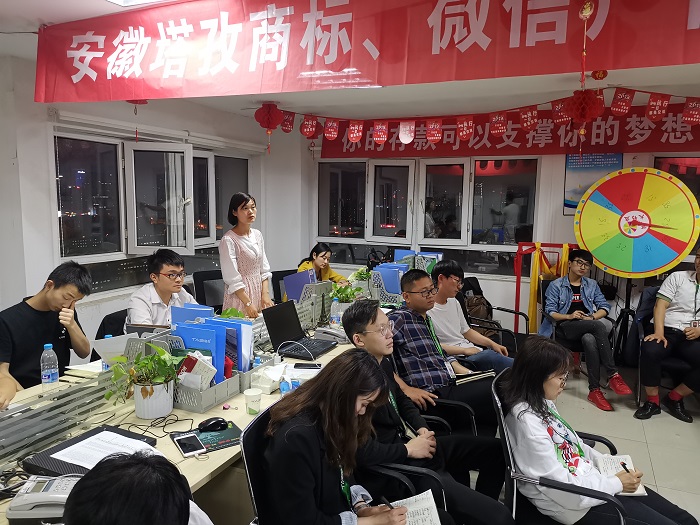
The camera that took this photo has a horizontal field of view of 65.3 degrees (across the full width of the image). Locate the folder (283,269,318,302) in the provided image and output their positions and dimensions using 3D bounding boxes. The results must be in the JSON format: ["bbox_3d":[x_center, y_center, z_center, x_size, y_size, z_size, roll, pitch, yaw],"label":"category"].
[{"bbox_3d":[-0.309,0.235,3.789,0.220,0.310,0.090,-12,1,26],"label":"folder"}]

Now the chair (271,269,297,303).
[{"bbox_3d":[-0.353,0.560,4.773,0.600,0.960,0.600,4,7,22],"label":"chair"}]

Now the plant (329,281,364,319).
[{"bbox_3d":[-0.021,0.274,3.834,0.225,0.270,0.225,1,7,0],"label":"plant"}]

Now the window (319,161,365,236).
[{"bbox_3d":[-0.103,-0.744,6.543,0.622,0.889,0.060,4,8,25],"label":"window"}]

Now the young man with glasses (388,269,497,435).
[{"bbox_3d":[0.570,0.666,2.960,0.800,1.235,0.540,4,8,25],"label":"young man with glasses"}]

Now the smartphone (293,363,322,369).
[{"bbox_3d":[-0.211,0.528,2.768,0.145,0.009,0.071,1,7,1],"label":"smartphone"}]

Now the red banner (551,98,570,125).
[{"bbox_3d":[1.525,-1.085,3.938,0.145,0.197,0.010,-6,3,26],"label":"red banner"}]

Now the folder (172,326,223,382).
[{"bbox_3d":[-0.640,0.417,2.277,0.235,0.310,0.050,4,7,22],"label":"folder"}]

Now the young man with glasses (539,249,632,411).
[{"bbox_3d":[1.922,0.498,4.583,0.580,1.200,0.750,1,7,3],"label":"young man with glasses"}]

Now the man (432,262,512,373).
[{"bbox_3d":[0.914,0.607,3.445,0.800,1.210,0.500,3,7,16],"label":"man"}]

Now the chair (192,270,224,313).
[{"bbox_3d":[-0.945,0.580,4.475,0.600,0.970,0.600,4,7,22],"label":"chair"}]

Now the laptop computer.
[{"bbox_3d":[-0.262,0.371,3.025,0.305,0.246,0.345,4,7,22],"label":"laptop computer"}]

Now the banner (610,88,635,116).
[{"bbox_3d":[2.358,-1.392,4.750,0.185,0.240,0.012,12,10,21],"label":"banner"}]

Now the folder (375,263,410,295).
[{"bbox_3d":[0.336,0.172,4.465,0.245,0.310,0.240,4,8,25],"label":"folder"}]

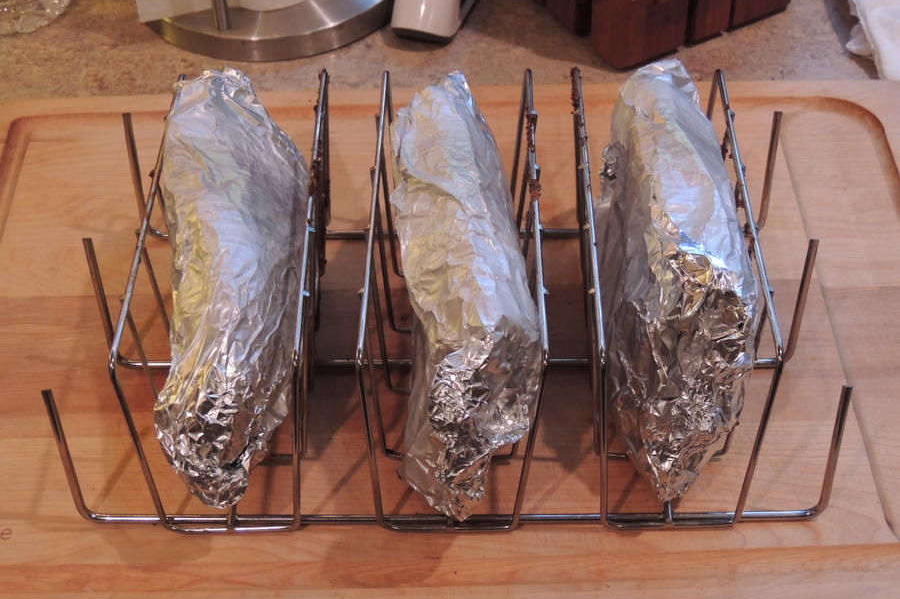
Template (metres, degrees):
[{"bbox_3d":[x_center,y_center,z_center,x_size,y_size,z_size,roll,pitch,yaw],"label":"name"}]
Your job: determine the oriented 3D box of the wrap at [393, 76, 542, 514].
[{"bbox_3d":[0.003,-0.008,0.729,0.060,0.101,0.198,-3,41,-2],"label":"wrap"}]

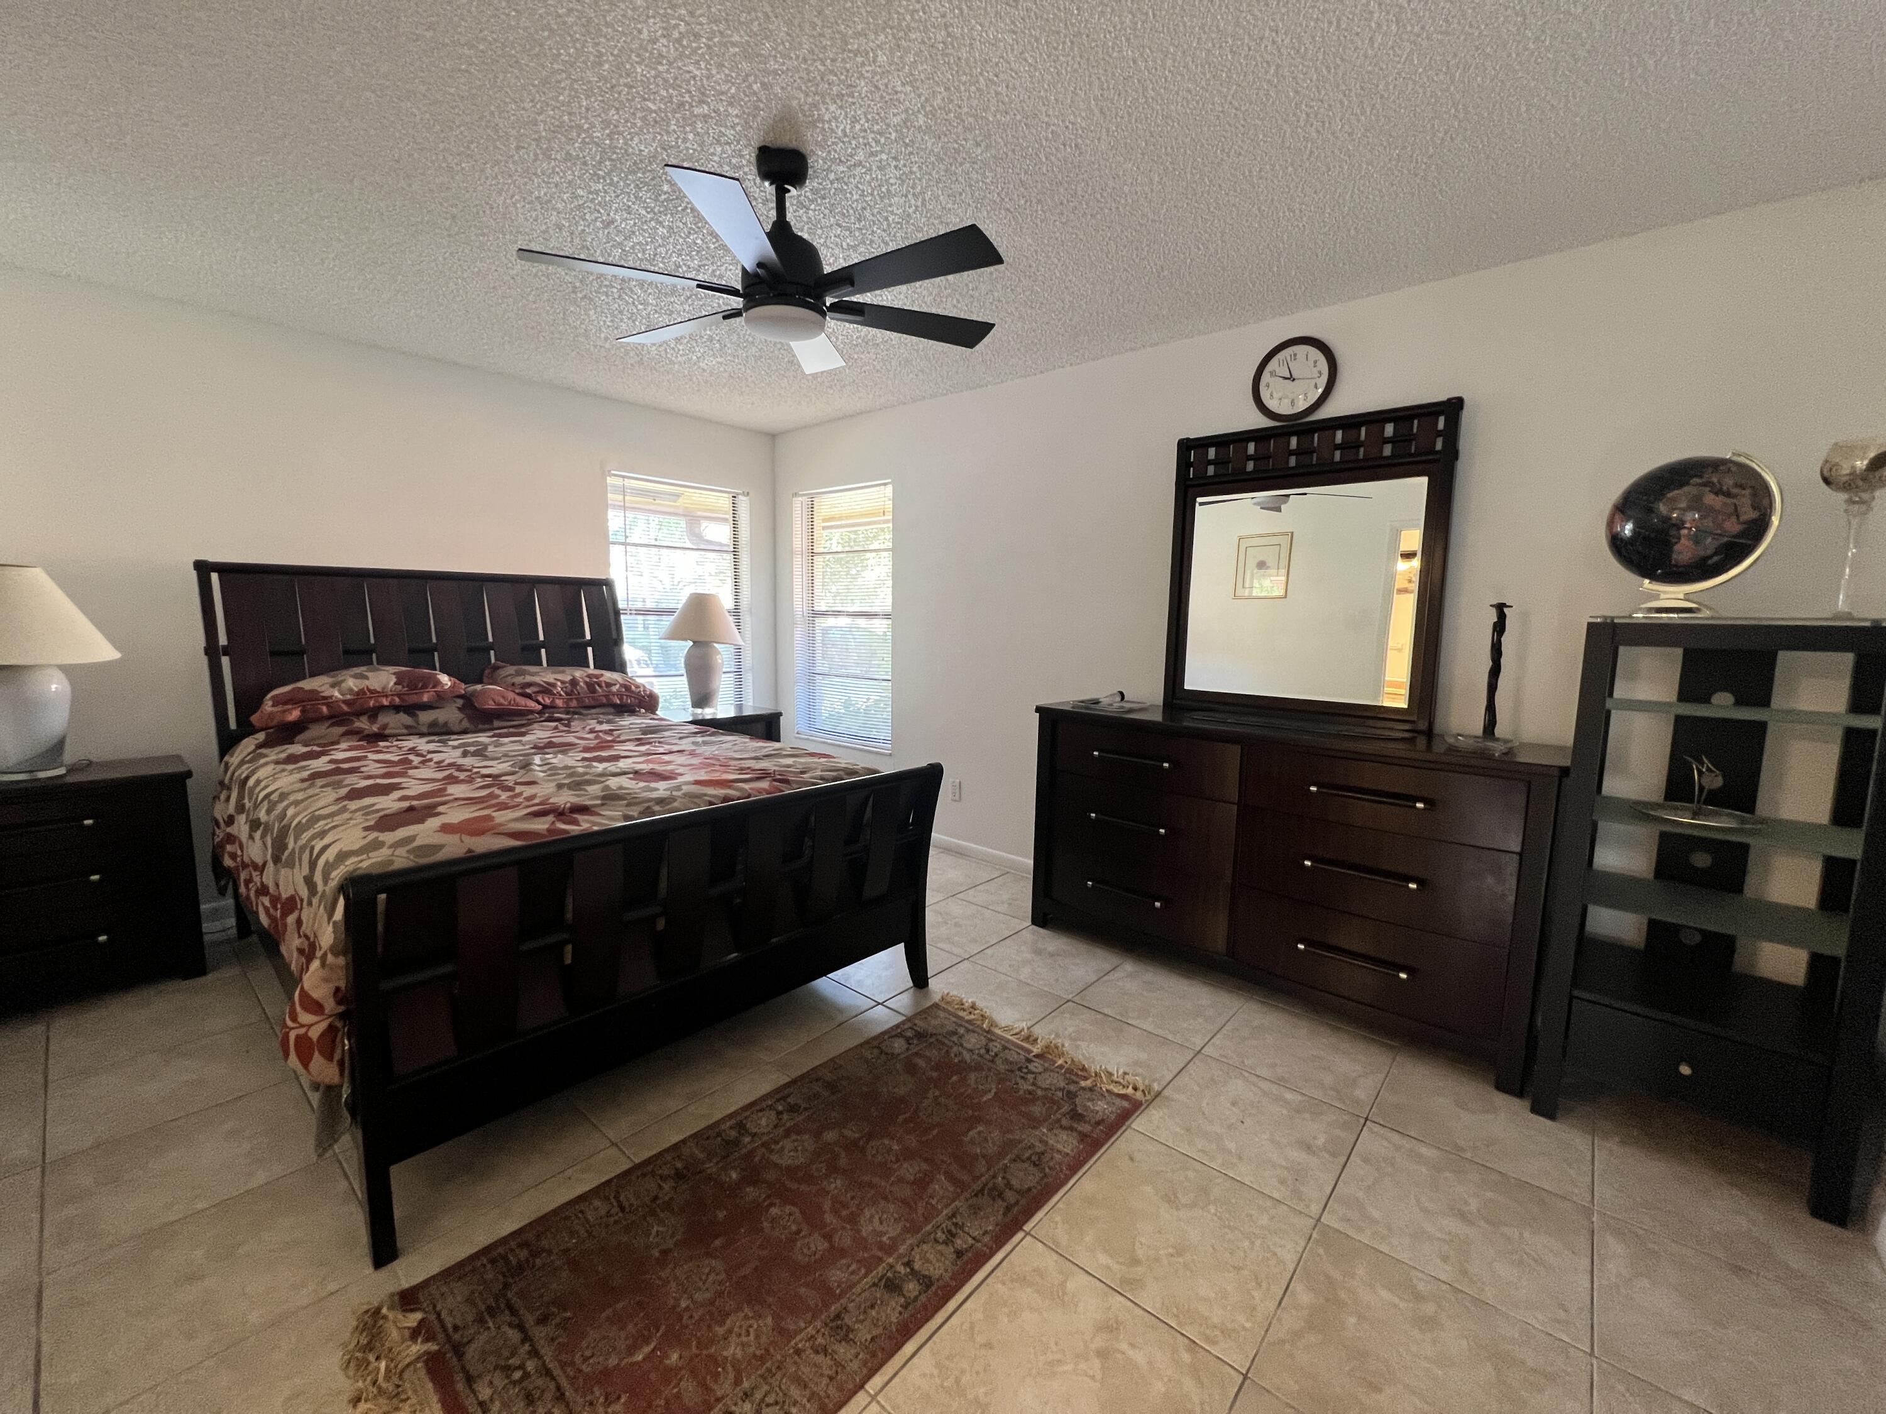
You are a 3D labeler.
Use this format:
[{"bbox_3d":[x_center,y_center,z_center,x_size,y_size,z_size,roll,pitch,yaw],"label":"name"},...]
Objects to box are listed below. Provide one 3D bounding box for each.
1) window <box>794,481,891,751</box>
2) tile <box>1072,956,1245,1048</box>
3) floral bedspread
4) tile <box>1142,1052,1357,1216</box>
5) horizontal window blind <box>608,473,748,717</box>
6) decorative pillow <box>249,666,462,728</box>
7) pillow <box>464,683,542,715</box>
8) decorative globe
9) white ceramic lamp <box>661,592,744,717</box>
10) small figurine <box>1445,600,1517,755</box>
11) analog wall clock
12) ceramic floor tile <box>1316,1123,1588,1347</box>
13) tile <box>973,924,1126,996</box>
[{"bbox_3d":[-0.679,-0.608,4.795,0.980,1.680,0.050,6,8,41],"label":"window"},{"bbox_3d":[0.783,1.065,2.567,0.458,0.010,0.458,6,8,41],"label":"tile"},{"bbox_3d":[-1.457,0.362,2.661,2.080,0.470,1.700,7,9,40],"label":"floral bedspread"},{"bbox_3d":[0.834,1.139,1.927,0.460,0.010,0.460,7,9,40],"label":"tile"},{"bbox_3d":[-1.649,-0.590,4.559,0.080,1.640,0.950,6,8,41],"label":"horizontal window blind"},{"bbox_3d":[-2.401,-0.054,2.971,0.460,0.230,0.730,7,9,40],"label":"decorative pillow"},{"bbox_3d":[-2.083,-0.044,3.371,0.340,0.120,0.390,7,9,40],"label":"pillow"},{"bbox_3d":[1.915,-0.443,1.826,0.340,0.420,0.310,6,8,41],"label":"decorative globe"},{"bbox_3d":[-1.406,-0.314,4.193,0.460,0.720,0.460,7,9,40],"label":"white ceramic lamp"},{"bbox_3d":[1.705,-0.104,2.229,0.180,0.460,0.170,6,8,41],"label":"small figurine"},{"bbox_3d":[1.360,-1.278,2.759,0.315,0.315,0.040,7,9,38],"label":"analog wall clock"},{"bbox_3d":[1.177,1.166,1.618,0.458,0.010,0.458,6,8,41],"label":"ceramic floor tile"},{"bbox_3d":[0.426,1.013,2.830,0.460,0.010,0.460,7,9,40],"label":"tile"}]

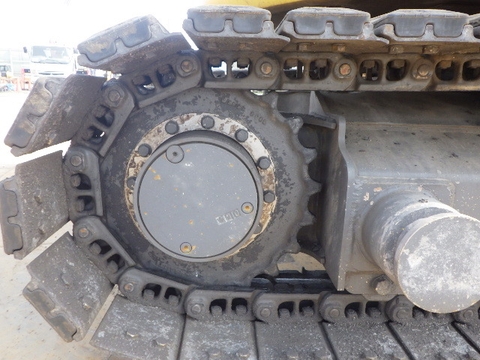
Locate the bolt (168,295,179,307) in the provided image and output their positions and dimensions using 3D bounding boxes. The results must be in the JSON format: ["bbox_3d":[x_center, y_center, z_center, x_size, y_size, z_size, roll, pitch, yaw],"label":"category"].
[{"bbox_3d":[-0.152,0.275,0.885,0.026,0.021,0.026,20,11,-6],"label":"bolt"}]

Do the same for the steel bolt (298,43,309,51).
[{"bbox_3d":[0.106,-0.222,0.647,0.021,0.014,0.021,1,12,-2],"label":"steel bolt"}]

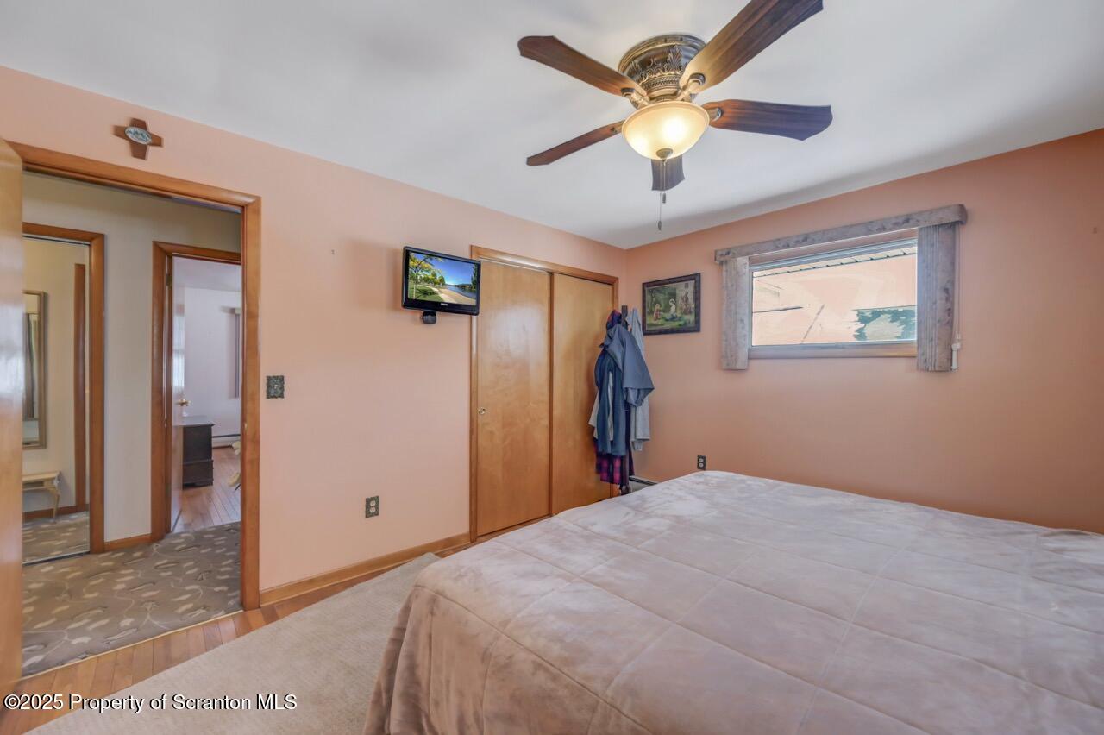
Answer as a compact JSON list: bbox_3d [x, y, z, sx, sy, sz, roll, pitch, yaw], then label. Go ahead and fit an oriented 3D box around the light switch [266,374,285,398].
[{"bbox_3d":[-1.470,0.106,2.279,0.078,0.122,0.014,0,0,-42],"label":"light switch"}]

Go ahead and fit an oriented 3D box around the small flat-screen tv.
[{"bbox_3d":[-0.711,-0.540,2.767,0.528,0.365,0.065,0,2,-40],"label":"small flat-screen tv"}]

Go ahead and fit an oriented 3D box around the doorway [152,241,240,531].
[{"bbox_3d":[-2.554,0.170,3.405,0.900,2.147,0.140,0,0,-42],"label":"doorway"}]

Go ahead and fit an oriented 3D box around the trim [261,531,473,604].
[{"bbox_3d":[-1.062,1.212,2.647,1.227,0.081,0.018,0,0,-42],"label":"trim"}]

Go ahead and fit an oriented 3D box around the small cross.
[{"bbox_3d":[-1.853,-1.021,1.923,0.158,0.173,0.020,0,0,-42],"label":"small cross"}]

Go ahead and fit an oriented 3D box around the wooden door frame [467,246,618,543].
[{"bbox_3d":[-0.012,0.194,3.639,1.625,2.128,0.110,0,0,-42],"label":"wooden door frame"}]

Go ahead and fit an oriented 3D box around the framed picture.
[{"bbox_3d":[1.052,-0.545,3.804,0.030,0.488,0.585,0,0,-42],"label":"framed picture"}]

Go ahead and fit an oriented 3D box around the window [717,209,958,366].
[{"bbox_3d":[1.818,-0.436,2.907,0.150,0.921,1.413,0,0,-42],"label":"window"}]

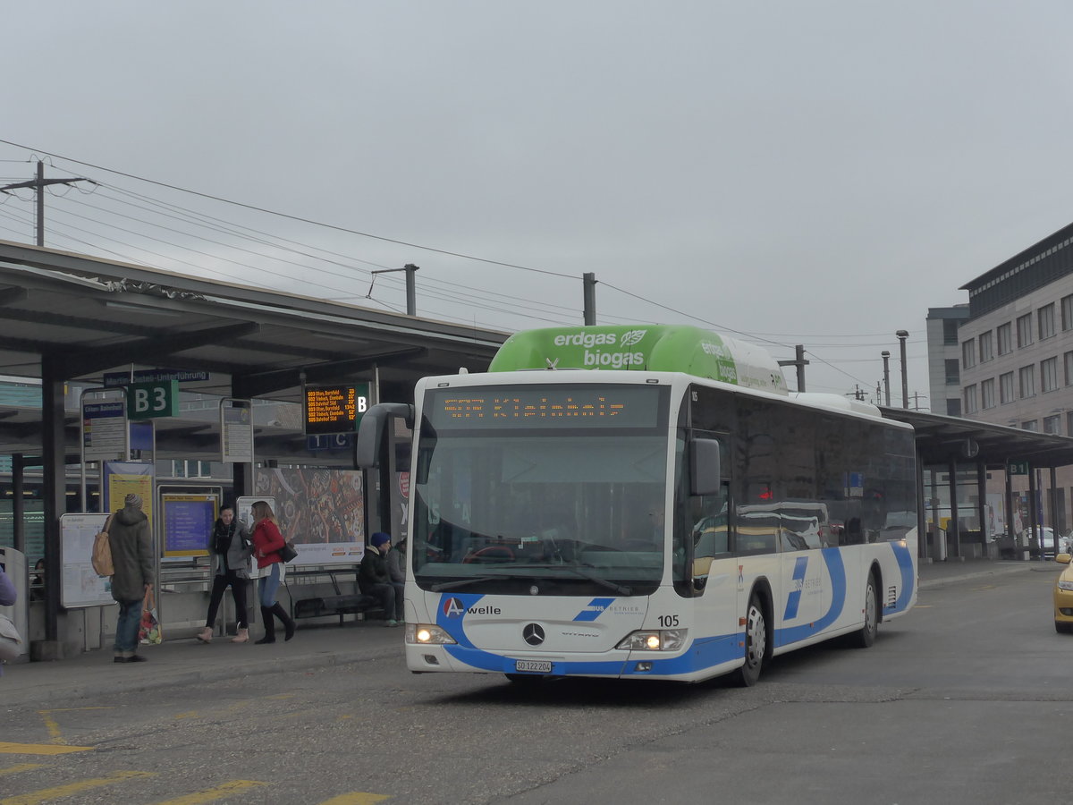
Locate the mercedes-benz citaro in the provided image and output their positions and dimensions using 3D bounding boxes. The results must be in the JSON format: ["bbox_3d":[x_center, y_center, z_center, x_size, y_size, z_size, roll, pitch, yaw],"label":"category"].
[{"bbox_3d":[1.942,1.147,22.496,2.720,3.380,12.060,-1,-3,20],"label":"mercedes-benz citaro"}]

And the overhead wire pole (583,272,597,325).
[{"bbox_3d":[1.835,0.656,65.697,0.300,9.700,0.300,-3,-4,22],"label":"overhead wire pole"}]

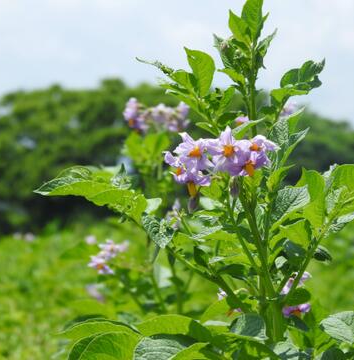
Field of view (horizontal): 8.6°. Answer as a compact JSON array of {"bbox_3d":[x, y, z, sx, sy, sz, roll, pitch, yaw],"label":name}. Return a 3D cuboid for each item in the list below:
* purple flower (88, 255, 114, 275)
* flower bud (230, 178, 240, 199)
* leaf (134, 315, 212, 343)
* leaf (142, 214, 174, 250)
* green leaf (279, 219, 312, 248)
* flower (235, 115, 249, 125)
[{"bbox_3d":[-0.075,0.082,2.300,0.026,0.020,0.022,0,-1,0],"label":"purple flower"},{"bbox_3d":[0.042,0.006,1.720,0.007,0.015,0.007,0,-1,0],"label":"flower bud"},{"bbox_3d":[-0.002,0.101,1.610,0.053,0.019,0.033,0,-1,0],"label":"leaf"},{"bbox_3d":[-0.013,0.036,1.630,0.024,0.024,0.017,0,-1,-6],"label":"leaf"},{"bbox_3d":[0.080,0.036,1.600,0.022,0.021,0.016,0,-1,12],"label":"green leaf"},{"bbox_3d":[0.046,-0.042,1.650,0.012,0.009,0.010,0,-1,19],"label":"flower"}]

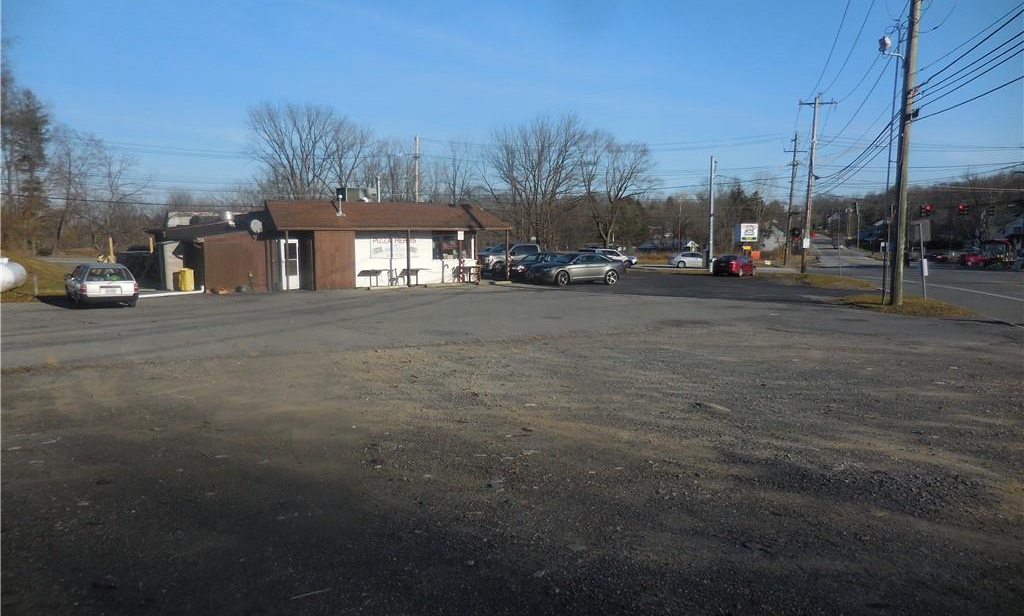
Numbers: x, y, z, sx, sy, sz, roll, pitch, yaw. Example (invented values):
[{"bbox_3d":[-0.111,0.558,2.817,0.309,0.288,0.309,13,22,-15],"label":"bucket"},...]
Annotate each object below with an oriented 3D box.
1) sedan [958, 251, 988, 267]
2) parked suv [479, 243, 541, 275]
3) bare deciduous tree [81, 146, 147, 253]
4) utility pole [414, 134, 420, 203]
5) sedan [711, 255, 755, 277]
[{"bbox_3d":[43.732,-4.553,69.858,1.800,1.470,4.500,2,5,27],"label":"sedan"},{"bbox_3d":[0.240,-2.654,42.674,5.400,1.900,1.980,-3,5,-31],"label":"parked suv"},{"bbox_3d":[-34.488,-9.114,63.479,5.200,9.400,5.000,-2,5,-28],"label":"bare deciduous tree"},{"bbox_3d":[-7.727,-8.488,59.576,0.350,11.200,0.350,-1,4,0],"label":"utility pole"},{"bbox_3d":[15.215,-2.981,50.445,1.800,1.460,4.600,2,5,36],"label":"sedan"}]

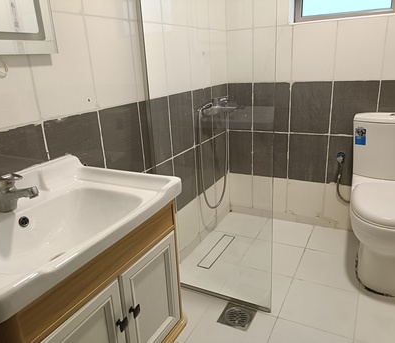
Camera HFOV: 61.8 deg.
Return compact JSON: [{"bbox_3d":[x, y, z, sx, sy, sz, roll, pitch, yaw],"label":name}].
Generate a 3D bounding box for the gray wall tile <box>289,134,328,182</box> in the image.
[{"bbox_3d":[0.745,-0.091,2.232,0.247,0.324,0.012,7,21,28],"label":"gray wall tile"}]

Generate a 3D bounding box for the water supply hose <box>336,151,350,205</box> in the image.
[{"bbox_3d":[0.937,0.041,2.092,0.093,0.336,0.091,7,21,28],"label":"water supply hose"}]

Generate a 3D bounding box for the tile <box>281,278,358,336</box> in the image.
[{"bbox_3d":[0.596,0.651,1.600,0.323,0.010,0.322,7,21,28],"label":"tile"}]

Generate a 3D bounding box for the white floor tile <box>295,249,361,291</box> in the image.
[{"bbox_3d":[0.748,0.554,1.867,0.323,0.010,0.322,7,21,28],"label":"white floor tile"}]

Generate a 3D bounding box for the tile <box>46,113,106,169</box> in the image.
[{"bbox_3d":[-0.440,-0.041,1.237,0.012,0.326,0.247,7,21,28],"label":"tile"}]

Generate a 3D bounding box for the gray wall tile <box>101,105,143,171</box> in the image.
[{"bbox_3d":[-0.323,-0.116,1.442,0.012,0.326,0.247,7,21,28],"label":"gray wall tile"}]

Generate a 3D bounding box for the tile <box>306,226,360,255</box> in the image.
[{"bbox_3d":[0.898,0.458,2.131,0.323,0.010,0.316,7,21,28],"label":"tile"}]

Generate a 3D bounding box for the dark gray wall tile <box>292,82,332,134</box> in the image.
[{"bbox_3d":[0.724,-0.402,2.114,0.254,0.331,0.010,7,21,28],"label":"dark gray wall tile"}]

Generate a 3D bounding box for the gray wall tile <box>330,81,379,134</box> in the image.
[{"bbox_3d":[0.948,-0.376,1.996,0.254,0.331,0.010,7,21,28],"label":"gray wall tile"}]

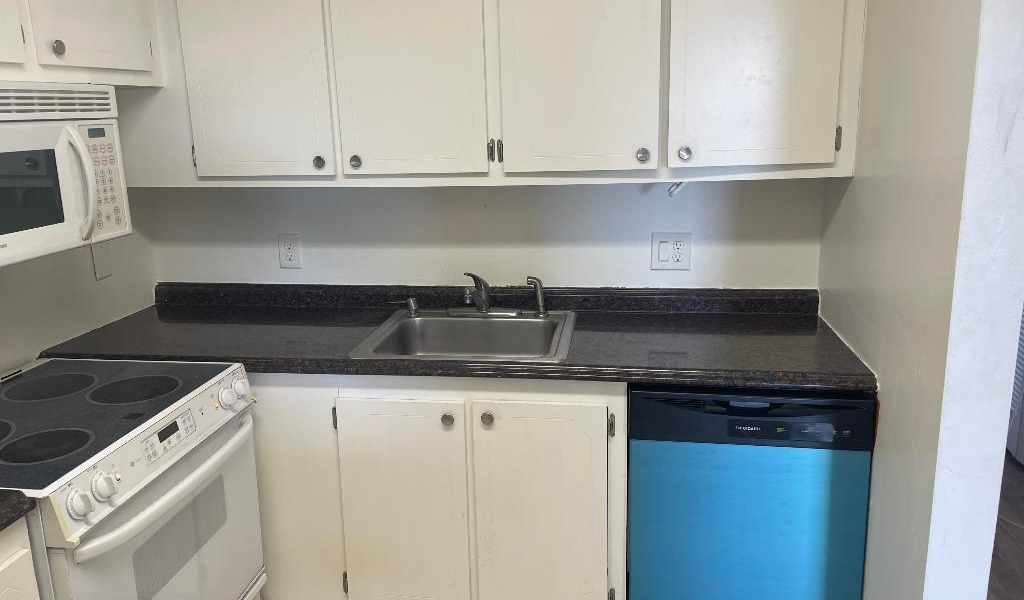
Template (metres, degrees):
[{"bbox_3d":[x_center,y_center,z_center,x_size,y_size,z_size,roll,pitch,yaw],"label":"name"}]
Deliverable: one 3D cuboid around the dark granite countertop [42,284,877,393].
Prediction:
[{"bbox_3d":[-0.199,0.083,2.393,2.331,0.125,0.618,1,13,9],"label":"dark granite countertop"}]

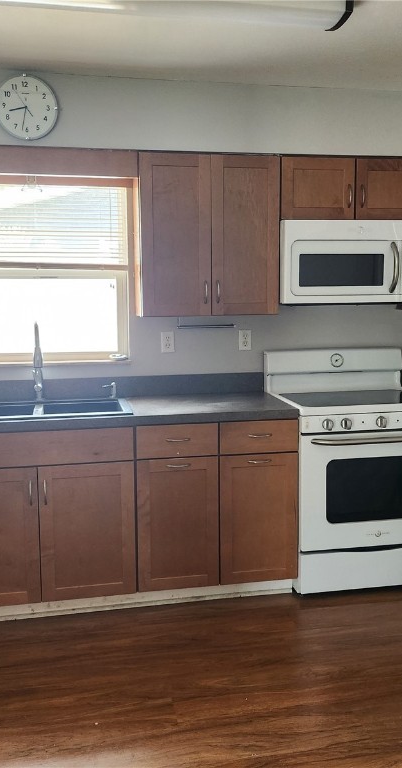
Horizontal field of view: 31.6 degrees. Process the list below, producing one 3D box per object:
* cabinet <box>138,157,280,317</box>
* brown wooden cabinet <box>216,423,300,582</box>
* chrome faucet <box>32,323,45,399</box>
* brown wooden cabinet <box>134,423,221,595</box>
[{"bbox_3d":[0.021,-0.725,3.545,0.675,0.762,0.320,-2,7,-11],"label":"cabinet"},{"bbox_3d":[0.208,0.512,3.560,0.377,0.764,0.630,-2,7,-11],"label":"brown wooden cabinet"},{"bbox_3d":[-0.786,-0.093,3.414,0.062,0.402,0.240,-2,7,-11],"label":"chrome faucet"},{"bbox_3d":[-0.161,0.525,3.486,0.374,0.764,0.630,-2,7,-11],"label":"brown wooden cabinet"}]

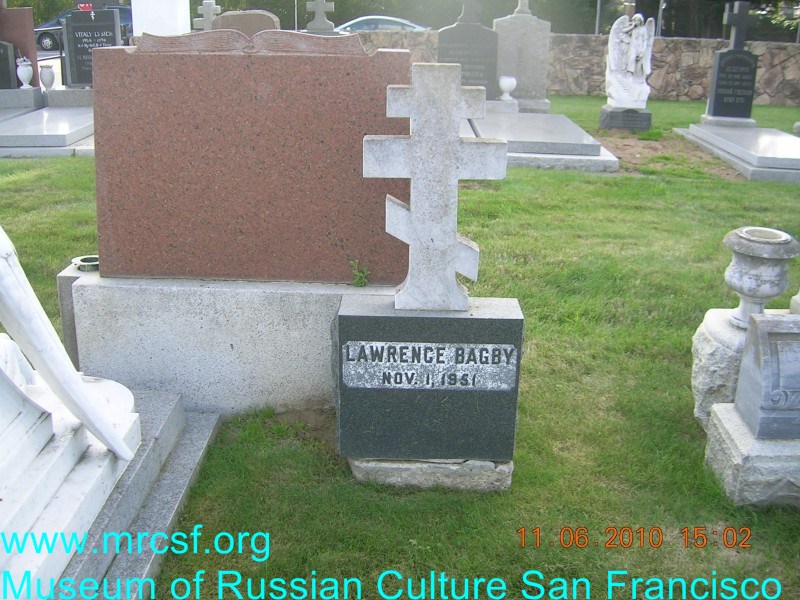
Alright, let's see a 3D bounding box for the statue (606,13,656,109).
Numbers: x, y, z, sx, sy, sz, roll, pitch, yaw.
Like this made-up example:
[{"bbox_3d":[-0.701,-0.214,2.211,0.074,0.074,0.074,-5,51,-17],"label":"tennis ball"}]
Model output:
[{"bbox_3d":[2.987,-3.112,10.570,0.600,1.190,0.400,3,21,6],"label":"statue"}]

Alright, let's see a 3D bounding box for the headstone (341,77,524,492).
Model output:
[{"bbox_3d":[0.101,-0.041,2.683,0.615,1.430,0.215,1,21,1],"label":"headstone"}]

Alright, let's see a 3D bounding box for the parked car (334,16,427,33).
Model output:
[{"bbox_3d":[-0.566,-7.915,24.699,4.550,1.430,1.780,4,21,9],"label":"parked car"}]

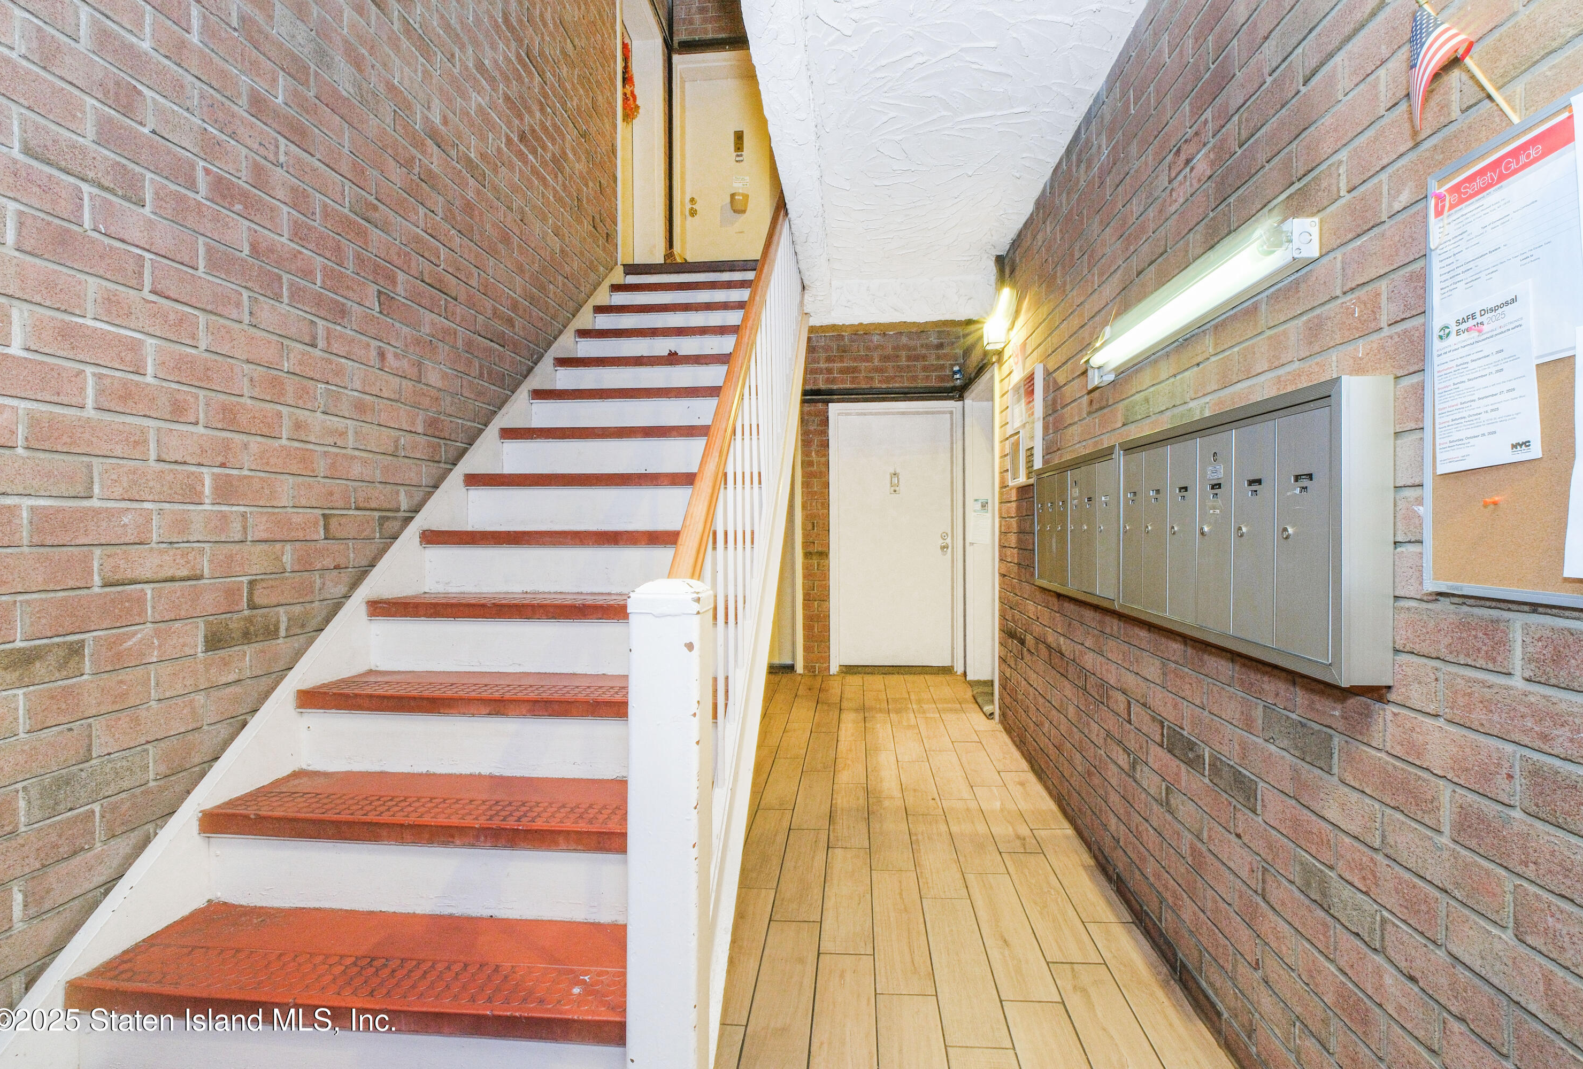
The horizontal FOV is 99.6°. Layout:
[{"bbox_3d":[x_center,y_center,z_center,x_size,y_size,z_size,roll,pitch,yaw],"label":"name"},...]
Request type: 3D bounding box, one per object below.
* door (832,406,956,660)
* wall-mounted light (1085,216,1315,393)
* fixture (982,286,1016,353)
[{"bbox_3d":[0.804,0.013,5.202,0.960,2.045,0.090,0,1,6],"label":"door"},{"bbox_3d":[0.934,-0.511,1.653,0.094,0.084,0.940,0,1,6],"label":"wall-mounted light"},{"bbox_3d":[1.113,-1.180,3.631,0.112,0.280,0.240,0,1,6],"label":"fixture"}]

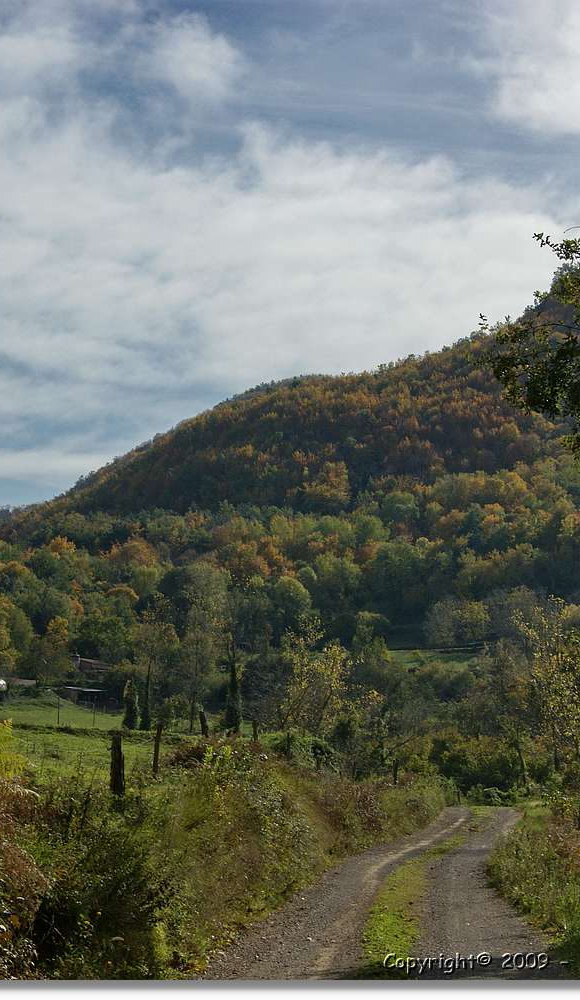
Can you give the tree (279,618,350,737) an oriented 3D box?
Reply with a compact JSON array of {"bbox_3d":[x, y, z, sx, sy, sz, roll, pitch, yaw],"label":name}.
[{"bbox_3d":[0.723,5.338,82.000,2.200,3.700,2.100,0,-5,0],"label":"tree"}]

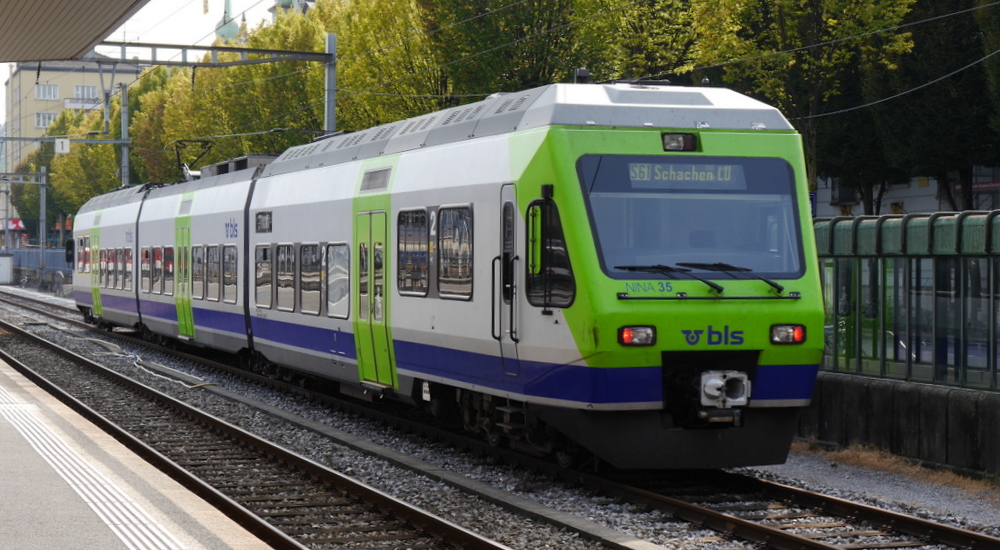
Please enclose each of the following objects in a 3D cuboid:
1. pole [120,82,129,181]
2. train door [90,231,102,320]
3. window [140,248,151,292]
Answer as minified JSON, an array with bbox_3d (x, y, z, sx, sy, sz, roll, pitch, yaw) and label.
[{"bbox_3d":[-16.755,-3.472,87.904,0.270,10.100,0.270,0,1,-18],"label":"pole"},{"bbox_3d":[-11.675,0.025,57.032,0.120,2.300,1.600,0,1,-18],"label":"train door"},{"bbox_3d":[-8.189,-0.097,45.594,0.080,1.080,1.419,0,0,-18],"label":"window"}]

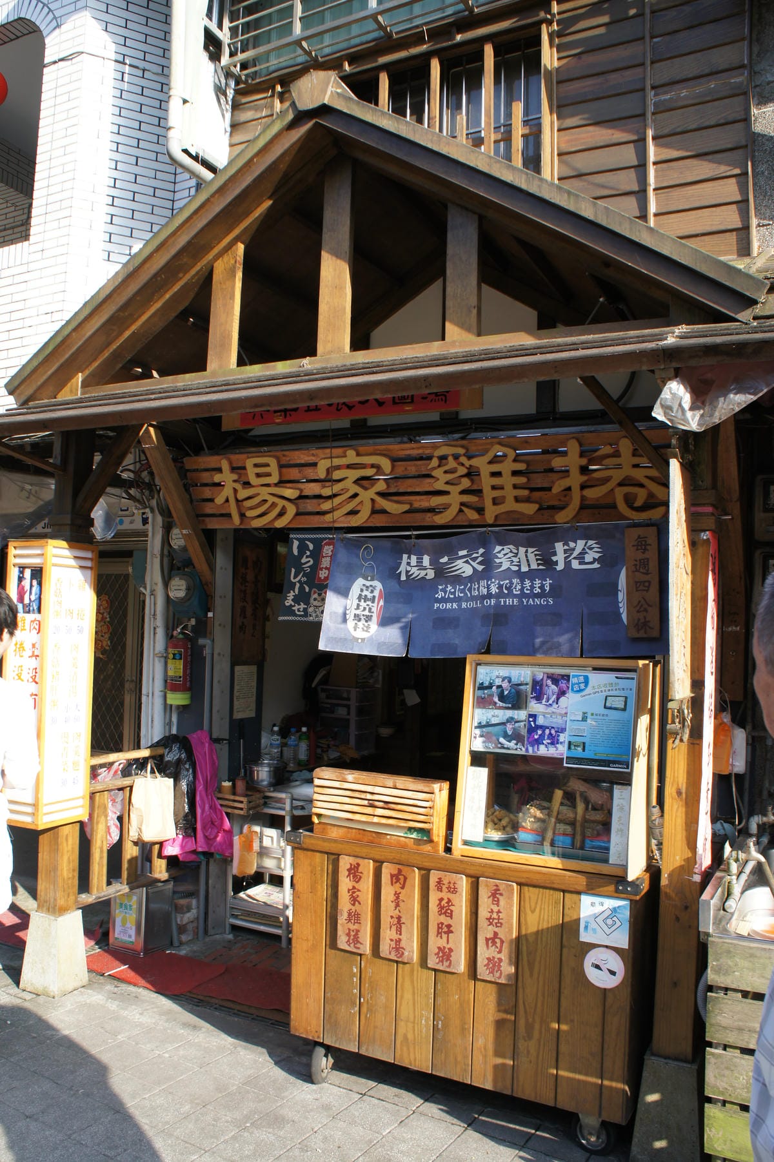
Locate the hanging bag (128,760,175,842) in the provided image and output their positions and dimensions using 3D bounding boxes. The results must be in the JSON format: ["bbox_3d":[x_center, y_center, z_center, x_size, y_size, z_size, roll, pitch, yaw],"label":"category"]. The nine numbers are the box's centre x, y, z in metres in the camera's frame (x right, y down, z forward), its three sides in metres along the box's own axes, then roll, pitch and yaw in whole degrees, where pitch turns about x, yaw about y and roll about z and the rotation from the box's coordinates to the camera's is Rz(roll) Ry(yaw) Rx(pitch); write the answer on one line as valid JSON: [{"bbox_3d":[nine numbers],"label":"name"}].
[{"bbox_3d":[-1.099,1.031,4.080,0.080,0.365,0.230,0,-3,36],"label":"hanging bag"}]

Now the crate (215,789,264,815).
[{"bbox_3d":[-0.747,1.099,4.340,0.225,0.078,0.150,0,-3,26],"label":"crate"}]

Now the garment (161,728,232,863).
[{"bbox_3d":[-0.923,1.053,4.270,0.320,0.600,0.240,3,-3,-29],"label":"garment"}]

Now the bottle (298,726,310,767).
[{"bbox_3d":[-0.467,0.932,4.900,0.064,0.221,0.064,2,-3,-7],"label":"bottle"}]

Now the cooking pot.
[{"bbox_3d":[-0.612,0.970,4.380,0.195,0.125,0.165,2,-3,-9],"label":"cooking pot"}]

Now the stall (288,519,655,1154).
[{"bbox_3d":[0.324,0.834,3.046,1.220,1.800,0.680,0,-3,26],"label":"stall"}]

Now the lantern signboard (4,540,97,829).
[{"bbox_3d":[-1.435,0.426,3.714,0.235,1.180,0.270,0,-3,26],"label":"lantern signboard"}]

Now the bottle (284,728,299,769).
[{"bbox_3d":[-0.531,0.943,4.920,0.066,0.224,0.066,2,-3,-7],"label":"bottle"}]

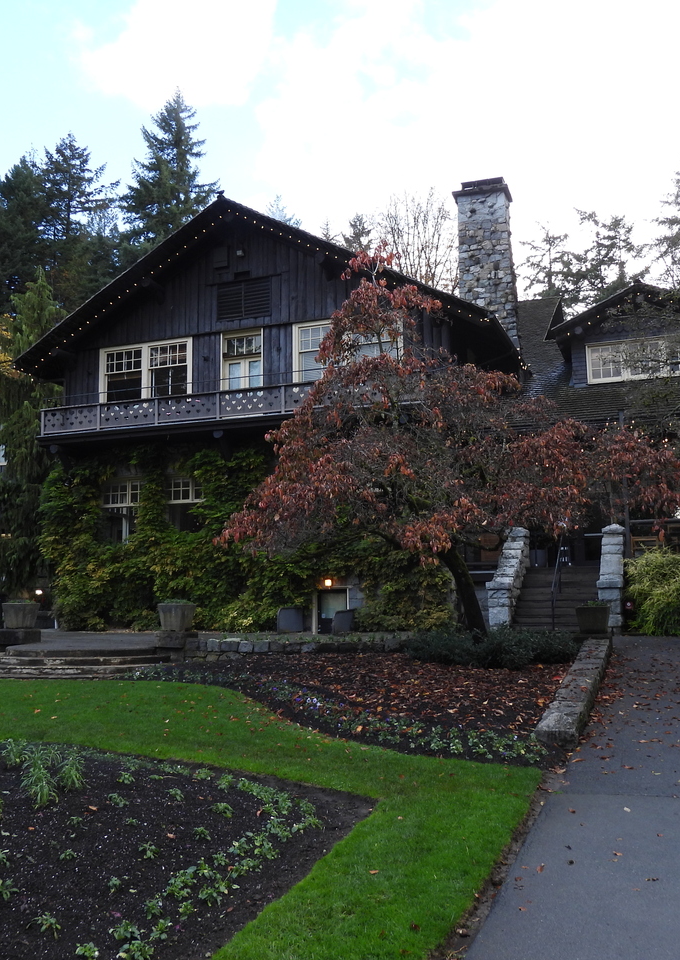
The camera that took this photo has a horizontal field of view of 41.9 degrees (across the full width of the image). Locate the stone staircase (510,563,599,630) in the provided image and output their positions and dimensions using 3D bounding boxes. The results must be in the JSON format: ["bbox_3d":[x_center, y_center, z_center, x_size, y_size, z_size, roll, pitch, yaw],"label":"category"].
[{"bbox_3d":[5.487,2.925,22.024,1.975,1.600,2.600,-3,-7,21],"label":"stone staircase"}]

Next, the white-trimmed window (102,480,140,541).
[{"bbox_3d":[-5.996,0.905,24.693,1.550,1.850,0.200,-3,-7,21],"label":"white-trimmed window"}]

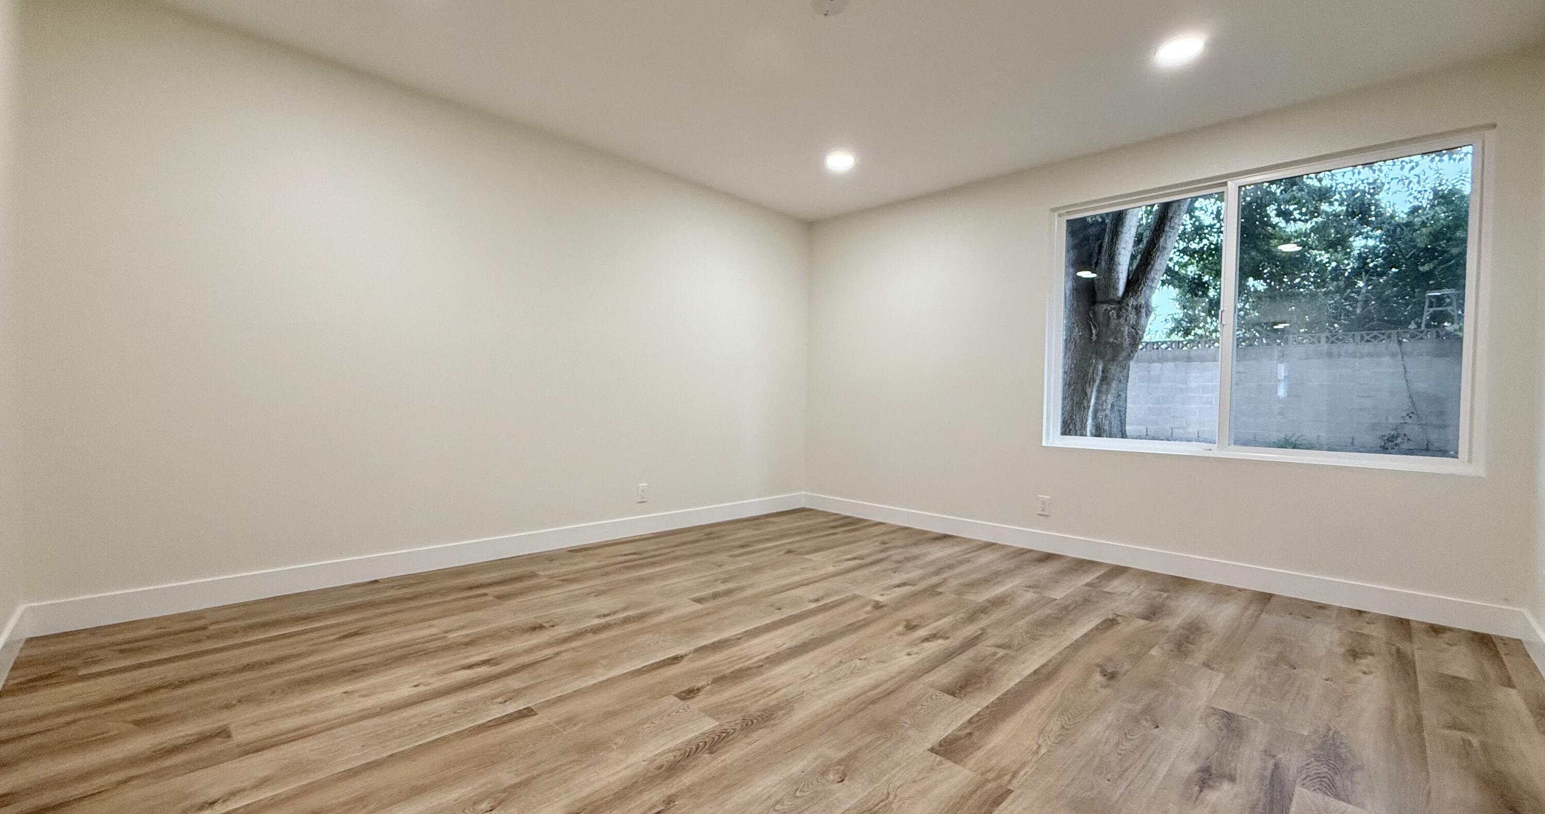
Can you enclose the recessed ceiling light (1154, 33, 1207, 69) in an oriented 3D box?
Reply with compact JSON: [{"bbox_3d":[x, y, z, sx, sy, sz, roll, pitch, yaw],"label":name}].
[{"bbox_3d":[1.700,-1.473,2.605,0.182,0.025,0.182,2,1,44],"label":"recessed ceiling light"}]

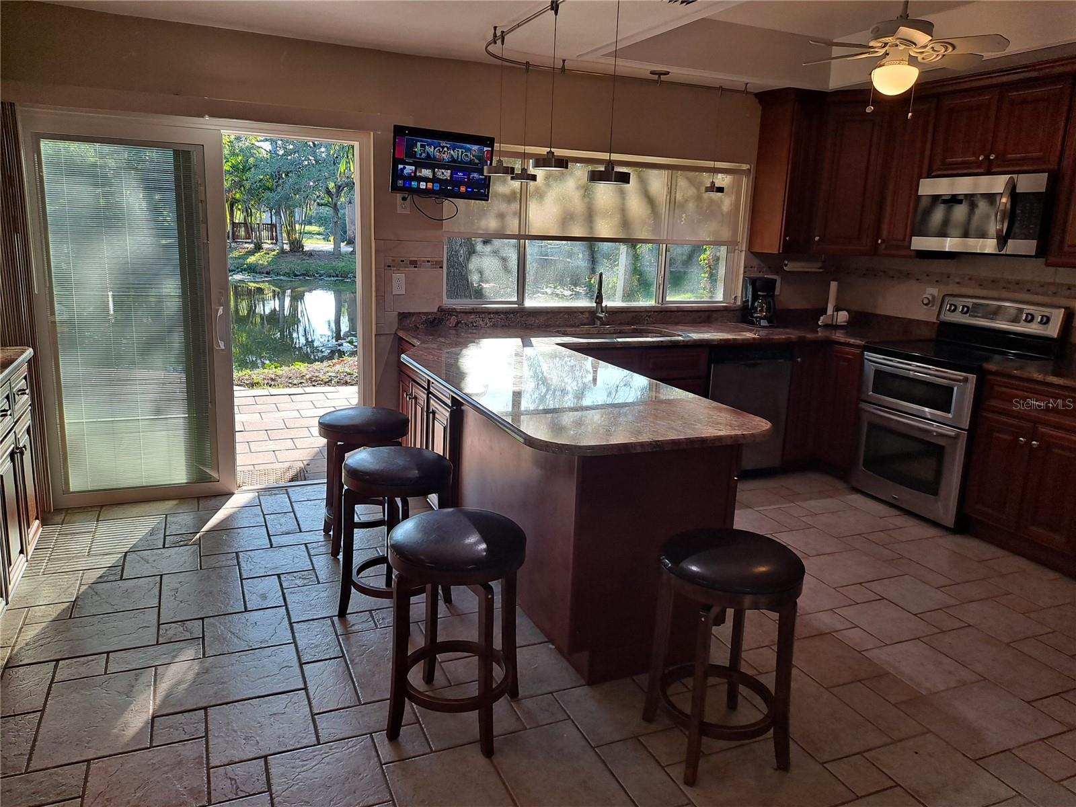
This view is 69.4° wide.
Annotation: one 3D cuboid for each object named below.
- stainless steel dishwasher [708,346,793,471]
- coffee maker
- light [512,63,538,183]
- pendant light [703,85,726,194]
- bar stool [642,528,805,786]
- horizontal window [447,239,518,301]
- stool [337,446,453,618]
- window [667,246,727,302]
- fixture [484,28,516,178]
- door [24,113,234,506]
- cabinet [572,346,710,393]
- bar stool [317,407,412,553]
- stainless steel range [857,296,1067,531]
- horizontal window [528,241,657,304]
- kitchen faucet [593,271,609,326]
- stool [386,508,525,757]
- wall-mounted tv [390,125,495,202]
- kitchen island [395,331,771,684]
[{"bbox_3d":[1.206,-0.002,5.133,0.605,0.840,0.600,-3,13,-22],"label":"stainless steel dishwasher"},{"bbox_3d":[1.538,-0.706,5.391,0.170,0.335,0.190,-2,13,-17],"label":"coffee maker"},{"bbox_3d":[-0.064,-1.503,4.176,0.145,0.605,0.145,2,12,0],"label":"light"},{"bbox_3d":[1.122,-1.645,4.862,0.145,0.645,0.145,-3,13,-22],"label":"pendant light"},{"bbox_3d":[0.538,0.720,2.281,0.400,0.630,0.400,2,12,0],"label":"bar stool"},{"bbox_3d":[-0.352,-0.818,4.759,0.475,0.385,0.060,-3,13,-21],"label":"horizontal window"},{"bbox_3d":[-0.545,0.512,3.046,0.410,0.640,0.410,2,12,0],"label":"stool"},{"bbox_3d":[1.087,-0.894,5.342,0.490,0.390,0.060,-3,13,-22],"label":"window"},{"bbox_3d":[-0.176,-1.382,3.609,0.147,0.630,0.147,2,12,0],"label":"fixture"},{"bbox_3d":[-2.081,-0.437,4.046,0.870,1.970,0.080,-3,13,-21],"label":"door"},{"bbox_3d":[0.456,0.047,4.780,0.920,0.880,0.610,-3,13,-21],"label":"cabinet"},{"bbox_3d":[-0.828,0.362,3.717,0.400,0.630,0.400,-3,13,-21],"label":"bar stool"},{"bbox_3d":[2.335,0.018,4.409,0.670,1.190,0.757,-3,13,-22],"label":"stainless steel range"},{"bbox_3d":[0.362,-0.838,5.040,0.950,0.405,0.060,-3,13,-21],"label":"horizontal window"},{"bbox_3d":[0.409,-0.651,4.903,0.095,0.370,0.215,3,12,4],"label":"kitchen faucet"},{"bbox_3d":[-0.243,0.666,2.361,0.410,0.640,0.410,2,12,0],"label":"stool"},{"bbox_3d":[-0.511,-1.273,4.150,0.560,0.334,0.050,-4,22,-24],"label":"wall-mounted tv"},{"bbox_3d":[-0.094,0.273,3.566,0.915,0.914,2.670,-3,13,-22],"label":"kitchen island"}]

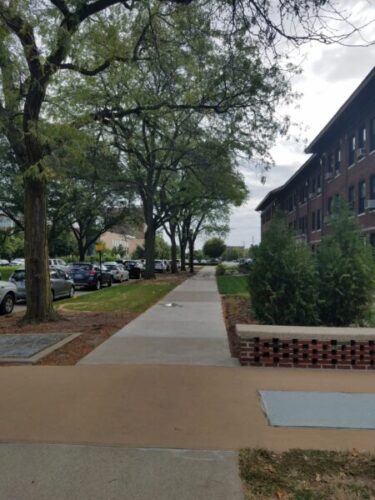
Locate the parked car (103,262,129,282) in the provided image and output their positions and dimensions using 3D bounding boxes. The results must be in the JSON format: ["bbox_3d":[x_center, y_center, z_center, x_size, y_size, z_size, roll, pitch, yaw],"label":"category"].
[{"bbox_3d":[-5.971,1.837,30.572,1.840,1.500,4.600,0,-1,4],"label":"parked car"}]

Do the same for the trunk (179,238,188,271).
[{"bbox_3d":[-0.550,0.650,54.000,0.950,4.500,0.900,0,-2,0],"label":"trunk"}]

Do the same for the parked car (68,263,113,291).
[{"bbox_3d":[-6.050,1.680,24.500,1.800,1.620,4.450,0,-2,4],"label":"parked car"}]

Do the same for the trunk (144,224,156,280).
[{"bbox_3d":[-2.858,0.050,29.000,0.860,4.348,0.860,0,-1,4],"label":"trunk"}]

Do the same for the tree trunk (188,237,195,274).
[{"bbox_3d":[0.481,0.531,42.000,0.620,4.083,0.620,0,-1,4],"label":"tree trunk"}]

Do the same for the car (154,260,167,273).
[{"bbox_3d":[-4.090,2.410,55.400,1.870,1.720,4.700,0,-2,4],"label":"car"}]

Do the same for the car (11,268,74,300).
[{"bbox_3d":[-6.824,1.562,18.004,1.760,1.460,4.350,0,-1,4],"label":"car"}]

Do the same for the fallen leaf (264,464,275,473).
[{"bbox_3d":[0.587,1.565,2.690,0.070,0.025,0.070,0,-2,0],"label":"fallen leaf"}]

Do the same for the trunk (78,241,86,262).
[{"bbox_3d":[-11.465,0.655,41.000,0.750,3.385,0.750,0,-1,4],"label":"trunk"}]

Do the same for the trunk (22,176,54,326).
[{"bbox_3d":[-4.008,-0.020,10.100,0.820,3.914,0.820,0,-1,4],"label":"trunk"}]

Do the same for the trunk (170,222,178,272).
[{"bbox_3d":[-1.489,-0.286,43.000,0.800,5.726,0.800,0,-1,4],"label":"trunk"}]

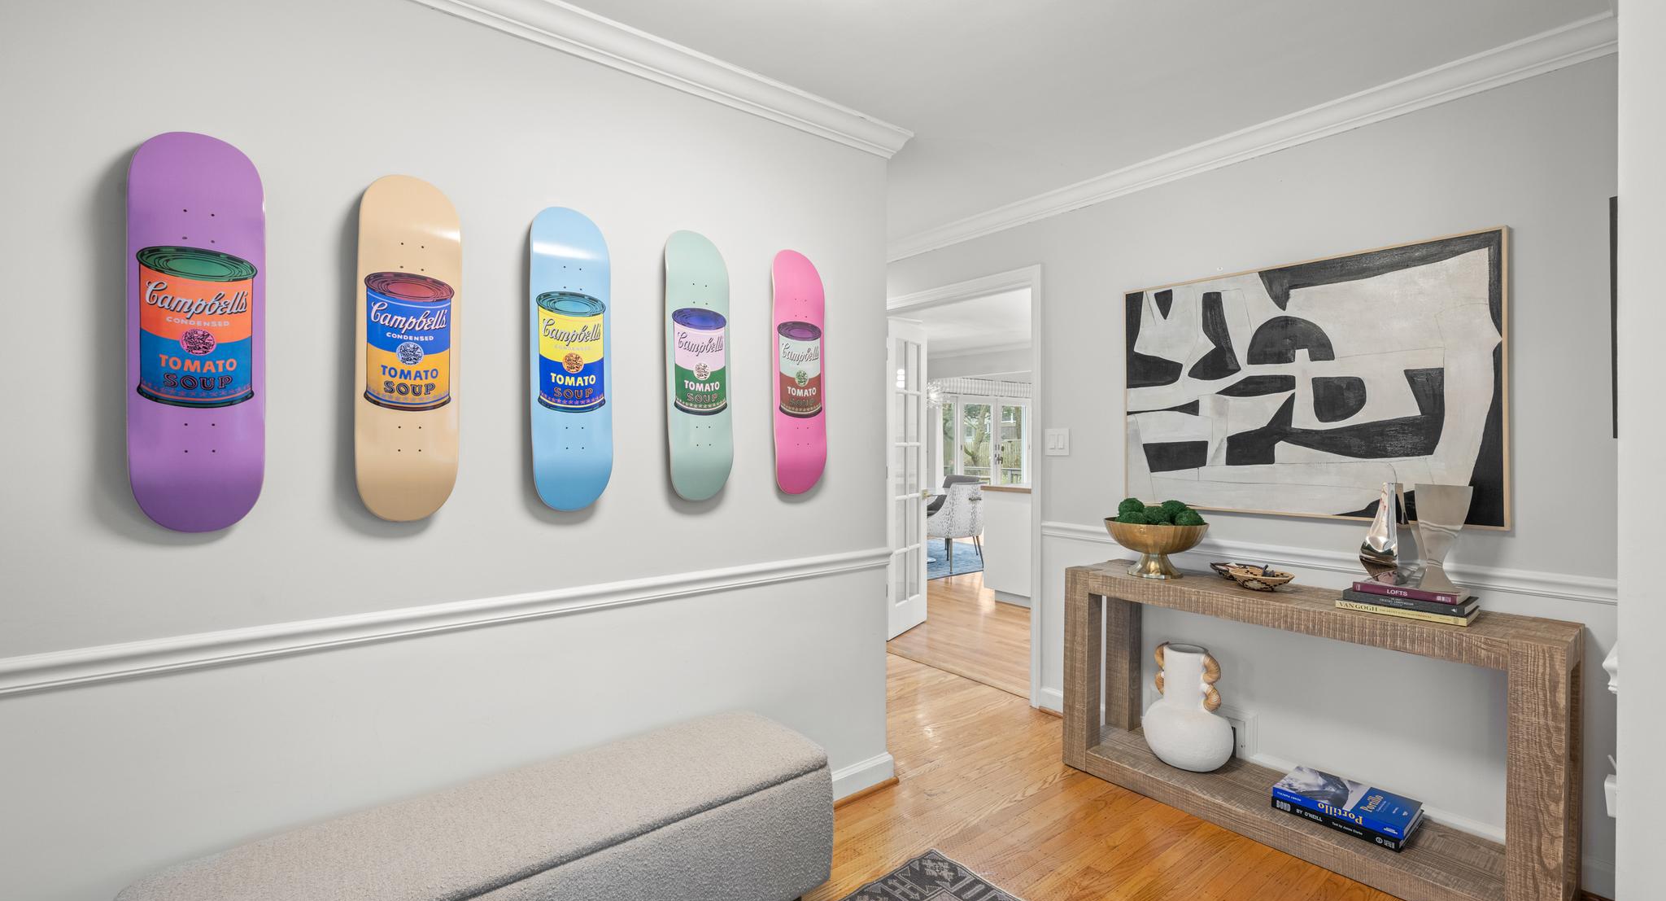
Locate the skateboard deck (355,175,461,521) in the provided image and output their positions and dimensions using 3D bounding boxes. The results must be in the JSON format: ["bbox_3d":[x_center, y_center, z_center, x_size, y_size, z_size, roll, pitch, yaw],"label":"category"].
[{"bbox_3d":[-0.992,-0.240,1.629,0.205,0.811,0.060,-1,1,-38],"label":"skateboard deck"}]

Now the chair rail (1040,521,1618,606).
[{"bbox_3d":[1.576,0.378,2.578,0.027,0.064,1.862,-1,1,-39],"label":"chair rail"}]

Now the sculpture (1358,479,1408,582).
[{"bbox_3d":[1.655,0.245,2.085,0.105,0.299,0.115,-1,1,-39],"label":"sculpture"}]

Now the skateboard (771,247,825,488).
[{"bbox_3d":[-0.117,-0.259,2.301,0.205,0.814,0.060,-1,1,-38],"label":"skateboard"}]

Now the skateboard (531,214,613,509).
[{"bbox_3d":[-0.699,-0.243,1.854,0.205,0.808,0.060,-1,1,-38],"label":"skateboard"}]

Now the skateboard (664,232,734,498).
[{"bbox_3d":[-0.405,-0.251,2.080,0.205,0.810,0.060,-1,1,-38],"label":"skateboard"}]

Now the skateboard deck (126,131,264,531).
[{"bbox_3d":[-1.280,-0.238,1.407,0.205,0.810,0.060,-1,1,-38],"label":"skateboard deck"}]

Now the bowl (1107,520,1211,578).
[{"bbox_3d":[1.223,0.368,2.619,0.350,0.198,0.350,0,1,0],"label":"bowl"}]

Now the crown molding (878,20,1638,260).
[{"bbox_3d":[1.190,-1.132,2.981,0.085,0.082,2.991,-1,1,-39],"label":"crown molding"}]

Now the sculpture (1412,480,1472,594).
[{"bbox_3d":[1.736,0.247,1.978,0.100,0.296,0.127,-1,1,-39],"label":"sculpture"}]

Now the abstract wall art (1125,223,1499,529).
[{"bbox_3d":[1.625,-0.215,2.495,0.040,0.892,1.165,-1,1,-39],"label":"abstract wall art"}]

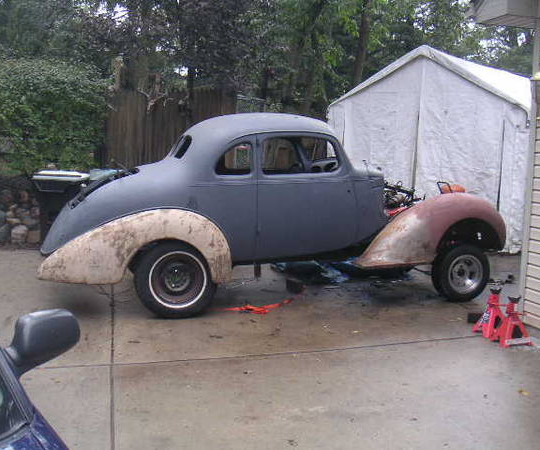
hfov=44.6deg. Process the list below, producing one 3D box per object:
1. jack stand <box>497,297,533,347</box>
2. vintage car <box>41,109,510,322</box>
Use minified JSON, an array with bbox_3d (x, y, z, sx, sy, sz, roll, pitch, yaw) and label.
[{"bbox_3d":[1.936,0.740,5.203,0.235,0.375,0.230,-1,6,-10],"label":"jack stand"},{"bbox_3d":[0.020,-0.202,6.882,4.508,1.870,1.780,-1,6,-14],"label":"vintage car"}]

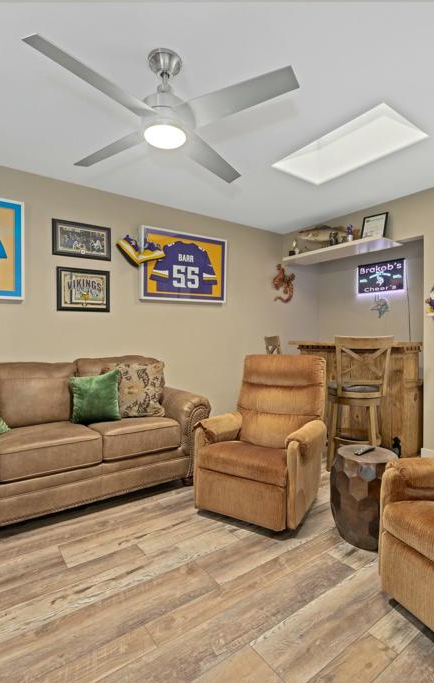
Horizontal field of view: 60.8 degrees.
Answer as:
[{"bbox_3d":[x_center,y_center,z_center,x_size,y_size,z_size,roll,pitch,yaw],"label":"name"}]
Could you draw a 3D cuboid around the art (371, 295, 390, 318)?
[{"bbox_3d":[1.972,-0.415,4.483,0.020,0.280,0.230,-1,0,-37],"label":"art"}]

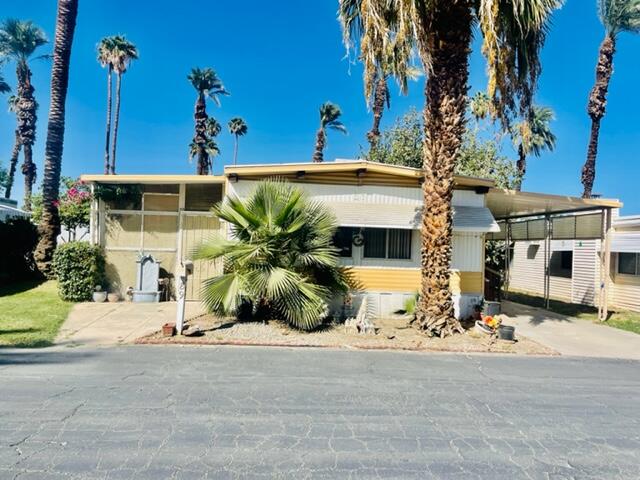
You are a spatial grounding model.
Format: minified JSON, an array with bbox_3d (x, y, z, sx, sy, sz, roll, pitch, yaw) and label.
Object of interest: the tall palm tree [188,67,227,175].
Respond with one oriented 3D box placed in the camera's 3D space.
[{"bbox_3d":[-7.817,-5.131,32.934,2.800,13.560,2.700,1,-1,-5],"label":"tall palm tree"}]

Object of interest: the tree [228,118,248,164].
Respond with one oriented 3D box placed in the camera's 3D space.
[{"bbox_3d":[-11.108,-7.411,64.910,2.600,18.580,2.600,1,-1,-5],"label":"tree"}]

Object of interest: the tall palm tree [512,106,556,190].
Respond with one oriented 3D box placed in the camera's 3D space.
[{"bbox_3d":[13.261,-3.103,29.949,2.800,10.460,2.800,1,-1,-5],"label":"tall palm tree"}]

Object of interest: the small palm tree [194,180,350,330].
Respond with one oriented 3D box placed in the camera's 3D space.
[{"bbox_3d":[-0.957,0.225,9.337,3.000,2.730,2.750,1,-1,-5],"label":"small palm tree"}]

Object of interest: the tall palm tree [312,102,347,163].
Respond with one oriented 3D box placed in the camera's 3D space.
[{"bbox_3d":[0.585,-3.795,32.945,2.400,11.290,2.400,1,-1,-5],"label":"tall palm tree"}]

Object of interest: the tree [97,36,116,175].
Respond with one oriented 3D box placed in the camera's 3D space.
[{"bbox_3d":[-20.615,-9.060,46.398,2.500,21.060,2.500,1,-1,-5],"label":"tree"}]

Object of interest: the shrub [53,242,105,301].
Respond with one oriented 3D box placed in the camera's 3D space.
[{"bbox_3d":[-6.021,0.777,11.993,1.300,1.430,1.300,1,-1,-5],"label":"shrub"}]

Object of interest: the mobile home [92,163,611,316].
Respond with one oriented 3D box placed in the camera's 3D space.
[{"bbox_3d":[-0.018,0.091,14.836,11.800,3.150,11.000,1,-1,-5],"label":"mobile home"}]

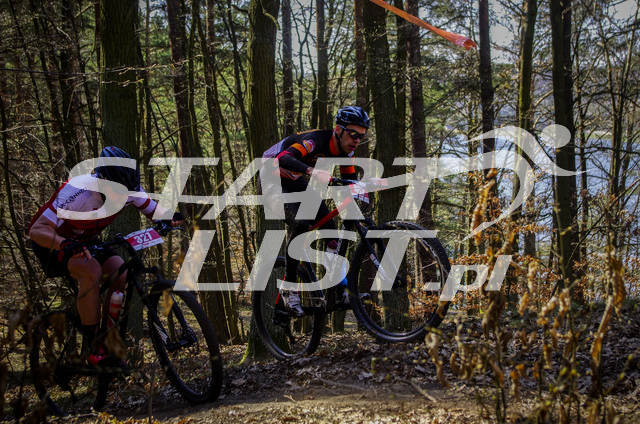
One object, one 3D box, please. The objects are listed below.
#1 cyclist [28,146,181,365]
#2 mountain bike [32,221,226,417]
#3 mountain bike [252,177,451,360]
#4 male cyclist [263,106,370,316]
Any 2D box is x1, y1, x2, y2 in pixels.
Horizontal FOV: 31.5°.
[{"bbox_3d":[-1.348,0.282,6.886,0.916,1.316,0.760,-6,1,39],"label":"cyclist"},{"bbox_3d":[-1.208,0.689,6.832,1.820,1.060,0.700,-15,-3,39],"label":"mountain bike"},{"bbox_3d":[0.105,0.370,7.308,0.700,1.060,1.820,-3,-9,-41],"label":"mountain bike"},{"bbox_3d":[-0.002,0.024,7.403,0.799,1.321,1.063,-4,-1,-41],"label":"male cyclist"}]

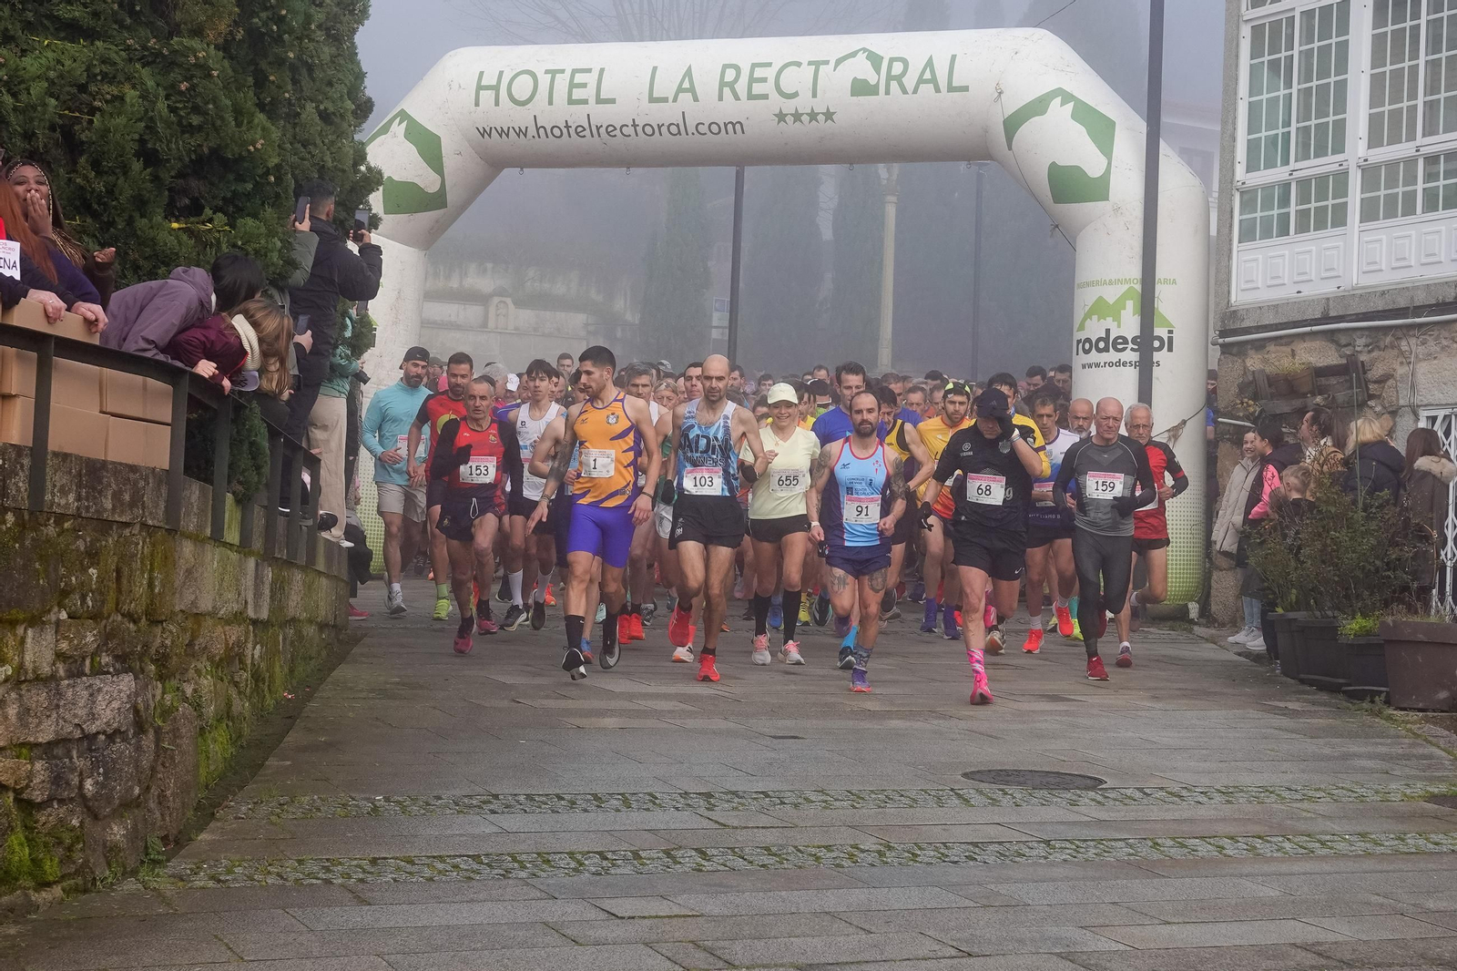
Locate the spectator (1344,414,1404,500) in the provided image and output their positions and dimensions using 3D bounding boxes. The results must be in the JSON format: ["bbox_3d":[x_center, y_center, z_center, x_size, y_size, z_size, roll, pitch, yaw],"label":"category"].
[{"bbox_3d":[4.116,0.371,16.300,0.520,1.621,0.500,4,-3,-33],"label":"spectator"}]

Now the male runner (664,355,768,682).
[{"bbox_3d":[-0.071,0.183,13.900,0.600,1.772,0.750,2,-2,1],"label":"male runner"}]

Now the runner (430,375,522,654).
[{"bbox_3d":[-1.464,0.168,14.800,0.560,1.610,0.720,3,-3,-5],"label":"runner"}]

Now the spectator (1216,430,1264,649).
[{"bbox_3d":[3.365,0.352,16.800,0.480,1.432,0.420,0,-4,45],"label":"spectator"}]

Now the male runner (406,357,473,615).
[{"bbox_3d":[-1.827,0.004,16.600,0.580,1.747,0.620,3,-3,-8],"label":"male runner"}]

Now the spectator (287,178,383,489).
[{"bbox_3d":[-2.232,-0.791,14.300,0.530,1.820,0.560,1,-3,30],"label":"spectator"}]

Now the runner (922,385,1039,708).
[{"bbox_3d":[1.367,0.330,13.700,0.620,1.690,0.760,2,-3,9],"label":"runner"}]

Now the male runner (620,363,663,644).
[{"bbox_3d":[-0.565,0.110,15.900,0.520,1.744,0.650,2,-2,2],"label":"male runner"}]

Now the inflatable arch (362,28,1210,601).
[{"bbox_3d":[0.110,-1.310,19.700,7.200,4.380,1.050,2,-3,15],"label":"inflatable arch"}]

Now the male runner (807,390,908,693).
[{"bbox_3d":[0.710,0.306,14.000,0.570,1.665,0.720,2,-3,0],"label":"male runner"}]

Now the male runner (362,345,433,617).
[{"bbox_3d":[-2.151,-0.030,16.750,0.550,1.770,0.620,3,-3,-16],"label":"male runner"}]

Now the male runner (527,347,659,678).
[{"bbox_3d":[-0.745,0.145,13.850,0.680,1.790,0.700,2,-3,10],"label":"male runner"}]

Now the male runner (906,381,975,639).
[{"bbox_3d":[1.472,0.159,16.950,0.540,1.710,0.660,2,-3,5],"label":"male runner"}]

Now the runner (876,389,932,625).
[{"bbox_3d":[1.174,0.128,17.950,0.540,1.660,0.700,1,-3,14],"label":"runner"}]

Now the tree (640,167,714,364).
[{"bbox_3d":[-0.872,-3.430,42.000,1.300,6.400,1.300,2,-3,0],"label":"tree"}]

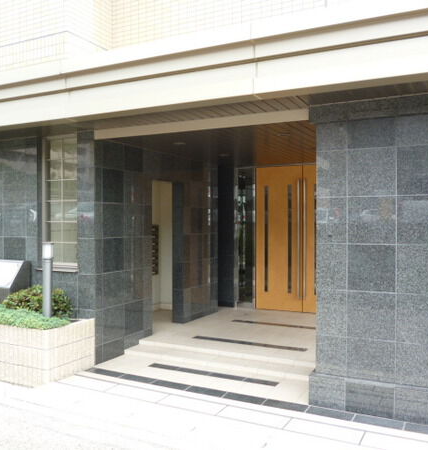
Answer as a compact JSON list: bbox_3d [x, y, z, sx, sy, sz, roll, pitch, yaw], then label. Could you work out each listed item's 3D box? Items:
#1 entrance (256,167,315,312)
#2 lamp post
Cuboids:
[{"bbox_3d":[1.437,0.236,7.836,1.620,2.390,0.130,0,1,27],"label":"entrance"},{"bbox_3d":[-1.830,0.635,5.328,0.115,0.860,0.115,0,1,27],"label":"lamp post"}]

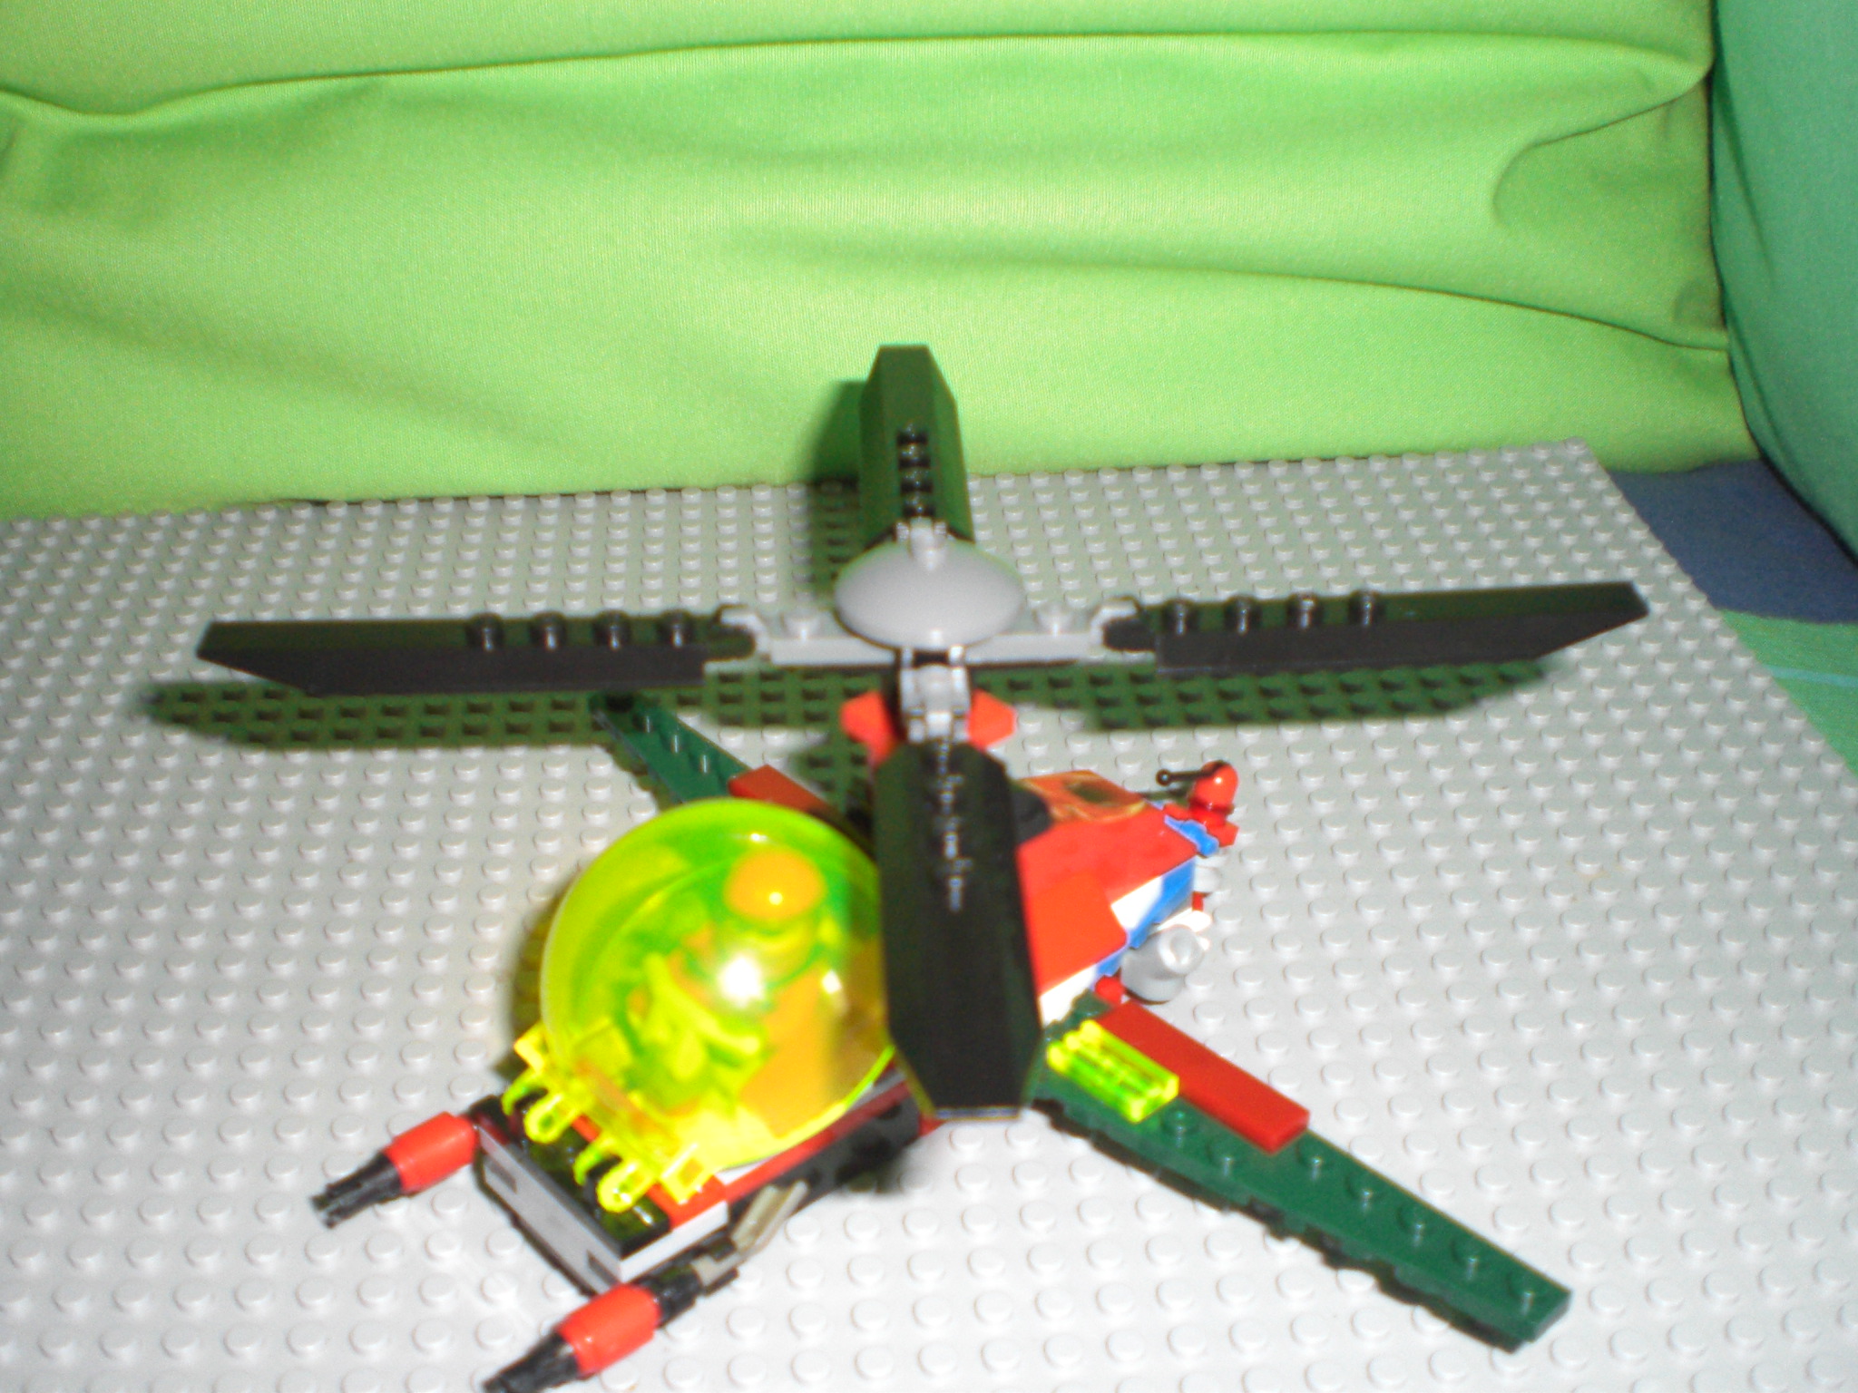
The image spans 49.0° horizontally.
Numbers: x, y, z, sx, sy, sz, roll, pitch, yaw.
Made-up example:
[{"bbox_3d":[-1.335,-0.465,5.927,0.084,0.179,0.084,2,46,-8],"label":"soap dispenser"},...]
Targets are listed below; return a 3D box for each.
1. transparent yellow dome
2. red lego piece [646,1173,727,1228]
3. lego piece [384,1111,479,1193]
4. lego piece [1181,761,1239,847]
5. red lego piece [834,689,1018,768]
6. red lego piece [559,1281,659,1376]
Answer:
[{"bbox_3d":[-0.031,0.033,0.259,0.049,0.029,0.055,29,66,39],"label":"transparent yellow dome"},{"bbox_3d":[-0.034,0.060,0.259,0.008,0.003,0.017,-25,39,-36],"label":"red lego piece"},{"bbox_3d":[-0.066,0.060,0.272,0.010,0.008,0.008,-25,39,-36],"label":"lego piece"},{"bbox_3d":[0.046,0.017,0.329,0.008,0.012,0.009,-17,34,-40],"label":"lego piece"},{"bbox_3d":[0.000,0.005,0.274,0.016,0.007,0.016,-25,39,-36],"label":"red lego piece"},{"bbox_3d":[-0.038,0.076,0.246,0.010,0.008,0.008,-25,39,-36],"label":"red lego piece"}]

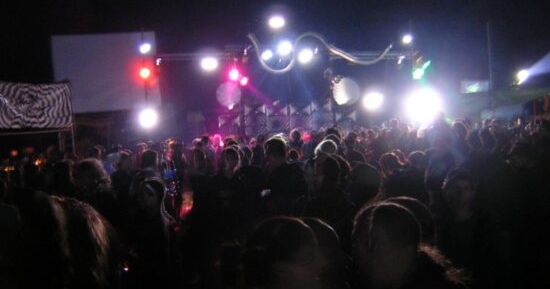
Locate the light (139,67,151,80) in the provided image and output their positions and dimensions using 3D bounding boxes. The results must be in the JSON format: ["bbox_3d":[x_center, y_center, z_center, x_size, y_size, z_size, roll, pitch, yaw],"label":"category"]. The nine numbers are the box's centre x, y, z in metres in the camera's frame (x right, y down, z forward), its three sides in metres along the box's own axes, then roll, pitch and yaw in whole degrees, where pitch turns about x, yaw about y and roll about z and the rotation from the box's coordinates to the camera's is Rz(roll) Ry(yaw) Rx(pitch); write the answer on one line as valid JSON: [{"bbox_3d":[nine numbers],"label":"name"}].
[{"bbox_3d":[-4.789,-2.606,21.000,0.418,0.488,0.418,-3,3,-8],"label":"light"}]

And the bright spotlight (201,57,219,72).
[{"bbox_3d":[-2.118,-2.587,18.500,0.466,0.414,0.420,-3,3,-3],"label":"bright spotlight"}]

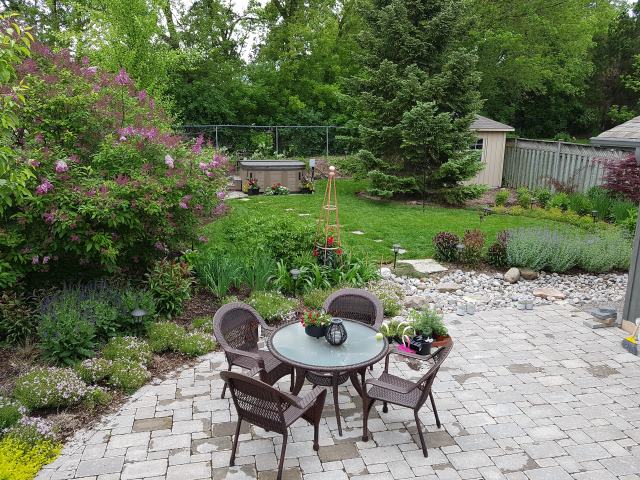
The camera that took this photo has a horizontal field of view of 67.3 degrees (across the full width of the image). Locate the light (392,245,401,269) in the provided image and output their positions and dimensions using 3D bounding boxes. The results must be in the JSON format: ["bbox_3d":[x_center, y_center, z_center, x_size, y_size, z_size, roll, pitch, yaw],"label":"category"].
[{"bbox_3d":[1.540,0.344,9.682,0.170,0.480,0.170,2,14,9],"label":"light"}]

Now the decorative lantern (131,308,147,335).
[{"bbox_3d":[-2.367,1.117,6.335,0.190,0.420,0.190,-5,15,-21],"label":"decorative lantern"}]

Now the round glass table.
[{"bbox_3d":[0.085,1.364,4.899,1.200,0.730,1.200,0,13,0],"label":"round glass table"}]

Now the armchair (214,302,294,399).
[{"bbox_3d":[-0.632,1.144,4.818,0.620,0.900,0.640,7,14,28],"label":"armchair"}]

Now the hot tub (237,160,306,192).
[{"bbox_3d":[-1.657,-2.192,16.654,2.100,0.910,2.100,-1,12,-8],"label":"hot tub"}]

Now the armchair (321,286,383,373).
[{"bbox_3d":[0.284,1.061,5.248,0.640,0.900,0.620,5,13,21],"label":"armchair"}]

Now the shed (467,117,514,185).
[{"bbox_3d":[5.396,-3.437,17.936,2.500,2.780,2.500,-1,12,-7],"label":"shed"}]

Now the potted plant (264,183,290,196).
[{"bbox_3d":[-1.454,-1.781,16.388,0.850,0.460,0.500,0,13,0],"label":"potted plant"}]

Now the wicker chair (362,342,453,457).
[{"bbox_3d":[0.768,1.296,4.176,0.620,0.900,0.640,6,13,25],"label":"wicker chair"}]

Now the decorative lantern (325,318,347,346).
[{"bbox_3d":[0.158,0.849,4.467,0.200,0.220,0.200,1,12,0],"label":"decorative lantern"}]

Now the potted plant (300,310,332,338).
[{"bbox_3d":[-0.038,0.797,4.650,0.290,0.240,0.270,1,12,0],"label":"potted plant"}]

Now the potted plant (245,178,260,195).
[{"bbox_3d":[-2.303,-1.816,16.332,0.500,0.520,0.440,0,13,0],"label":"potted plant"}]

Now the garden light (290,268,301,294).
[{"bbox_3d":[-0.387,0.681,7.562,0.150,0.430,0.150,1,12,0],"label":"garden light"}]

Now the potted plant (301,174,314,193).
[{"bbox_3d":[-0.409,-1.889,16.324,0.460,0.580,0.440,0,13,0],"label":"potted plant"}]

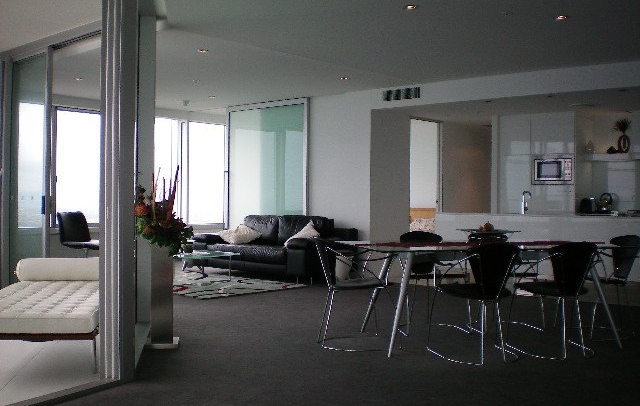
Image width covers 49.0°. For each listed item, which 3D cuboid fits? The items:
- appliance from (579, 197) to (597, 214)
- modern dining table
[{"bbox_3d":[4.190,0.040,11.000,0.190,0.235,0.290,0,0,35],"label":"appliance"},{"bbox_3d":[1.225,0.685,5.340,2.000,0.730,1.100,0,0,-9],"label":"modern dining table"}]

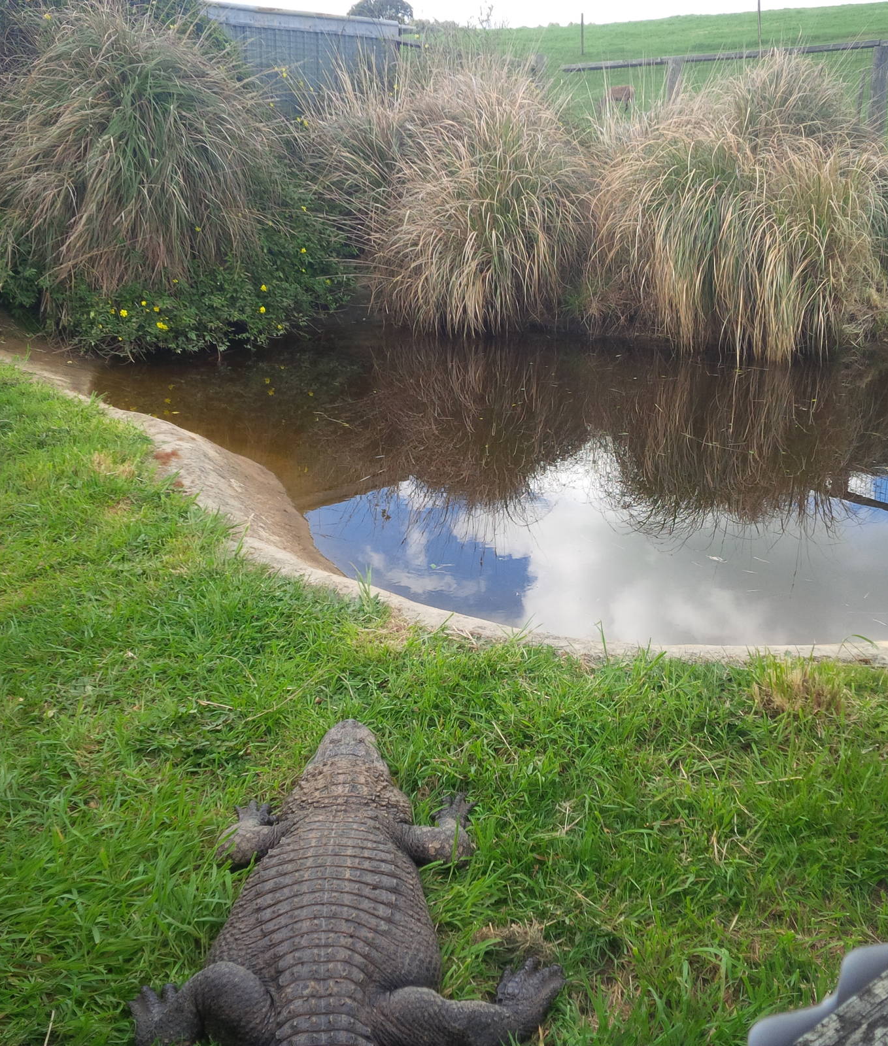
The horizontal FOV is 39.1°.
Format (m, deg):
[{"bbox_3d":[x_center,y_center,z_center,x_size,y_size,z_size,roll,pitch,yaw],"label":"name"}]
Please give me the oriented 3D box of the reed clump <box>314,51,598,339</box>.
[{"bbox_3d":[0.030,-2.350,8.750,1.950,1.720,1.900,0,17,0],"label":"reed clump"}]

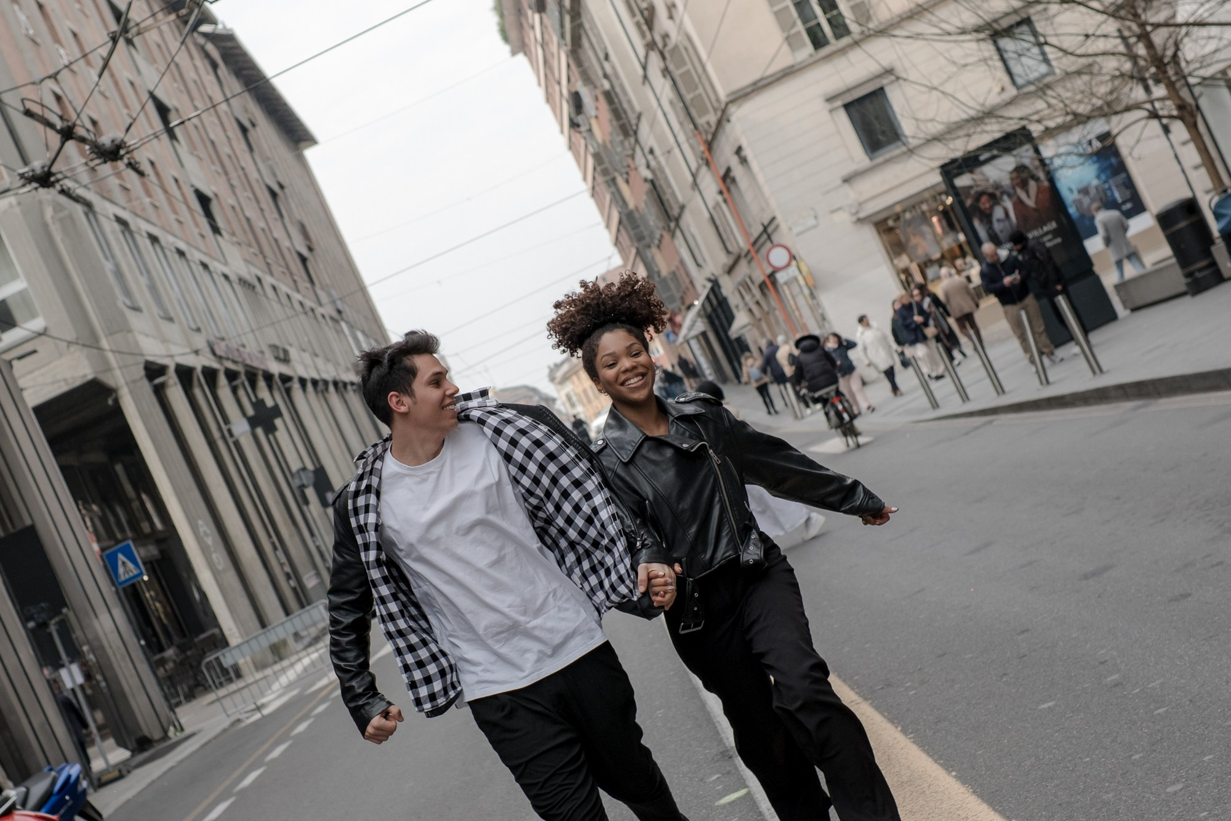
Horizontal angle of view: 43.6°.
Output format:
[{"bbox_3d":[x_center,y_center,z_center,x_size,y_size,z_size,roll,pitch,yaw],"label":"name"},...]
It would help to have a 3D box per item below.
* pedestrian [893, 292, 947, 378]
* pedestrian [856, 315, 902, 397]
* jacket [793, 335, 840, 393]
[{"bbox_3d":[5.588,-1.397,28.300,0.450,1.660,0.530,-26,-1,44],"label":"pedestrian"},{"bbox_3d":[4.920,-1.037,28.600,0.580,1.650,0.450,-25,-1,-45],"label":"pedestrian"},{"bbox_3d":[2.754,-0.629,21.500,0.630,0.800,0.500,-25,-1,-9],"label":"jacket"}]

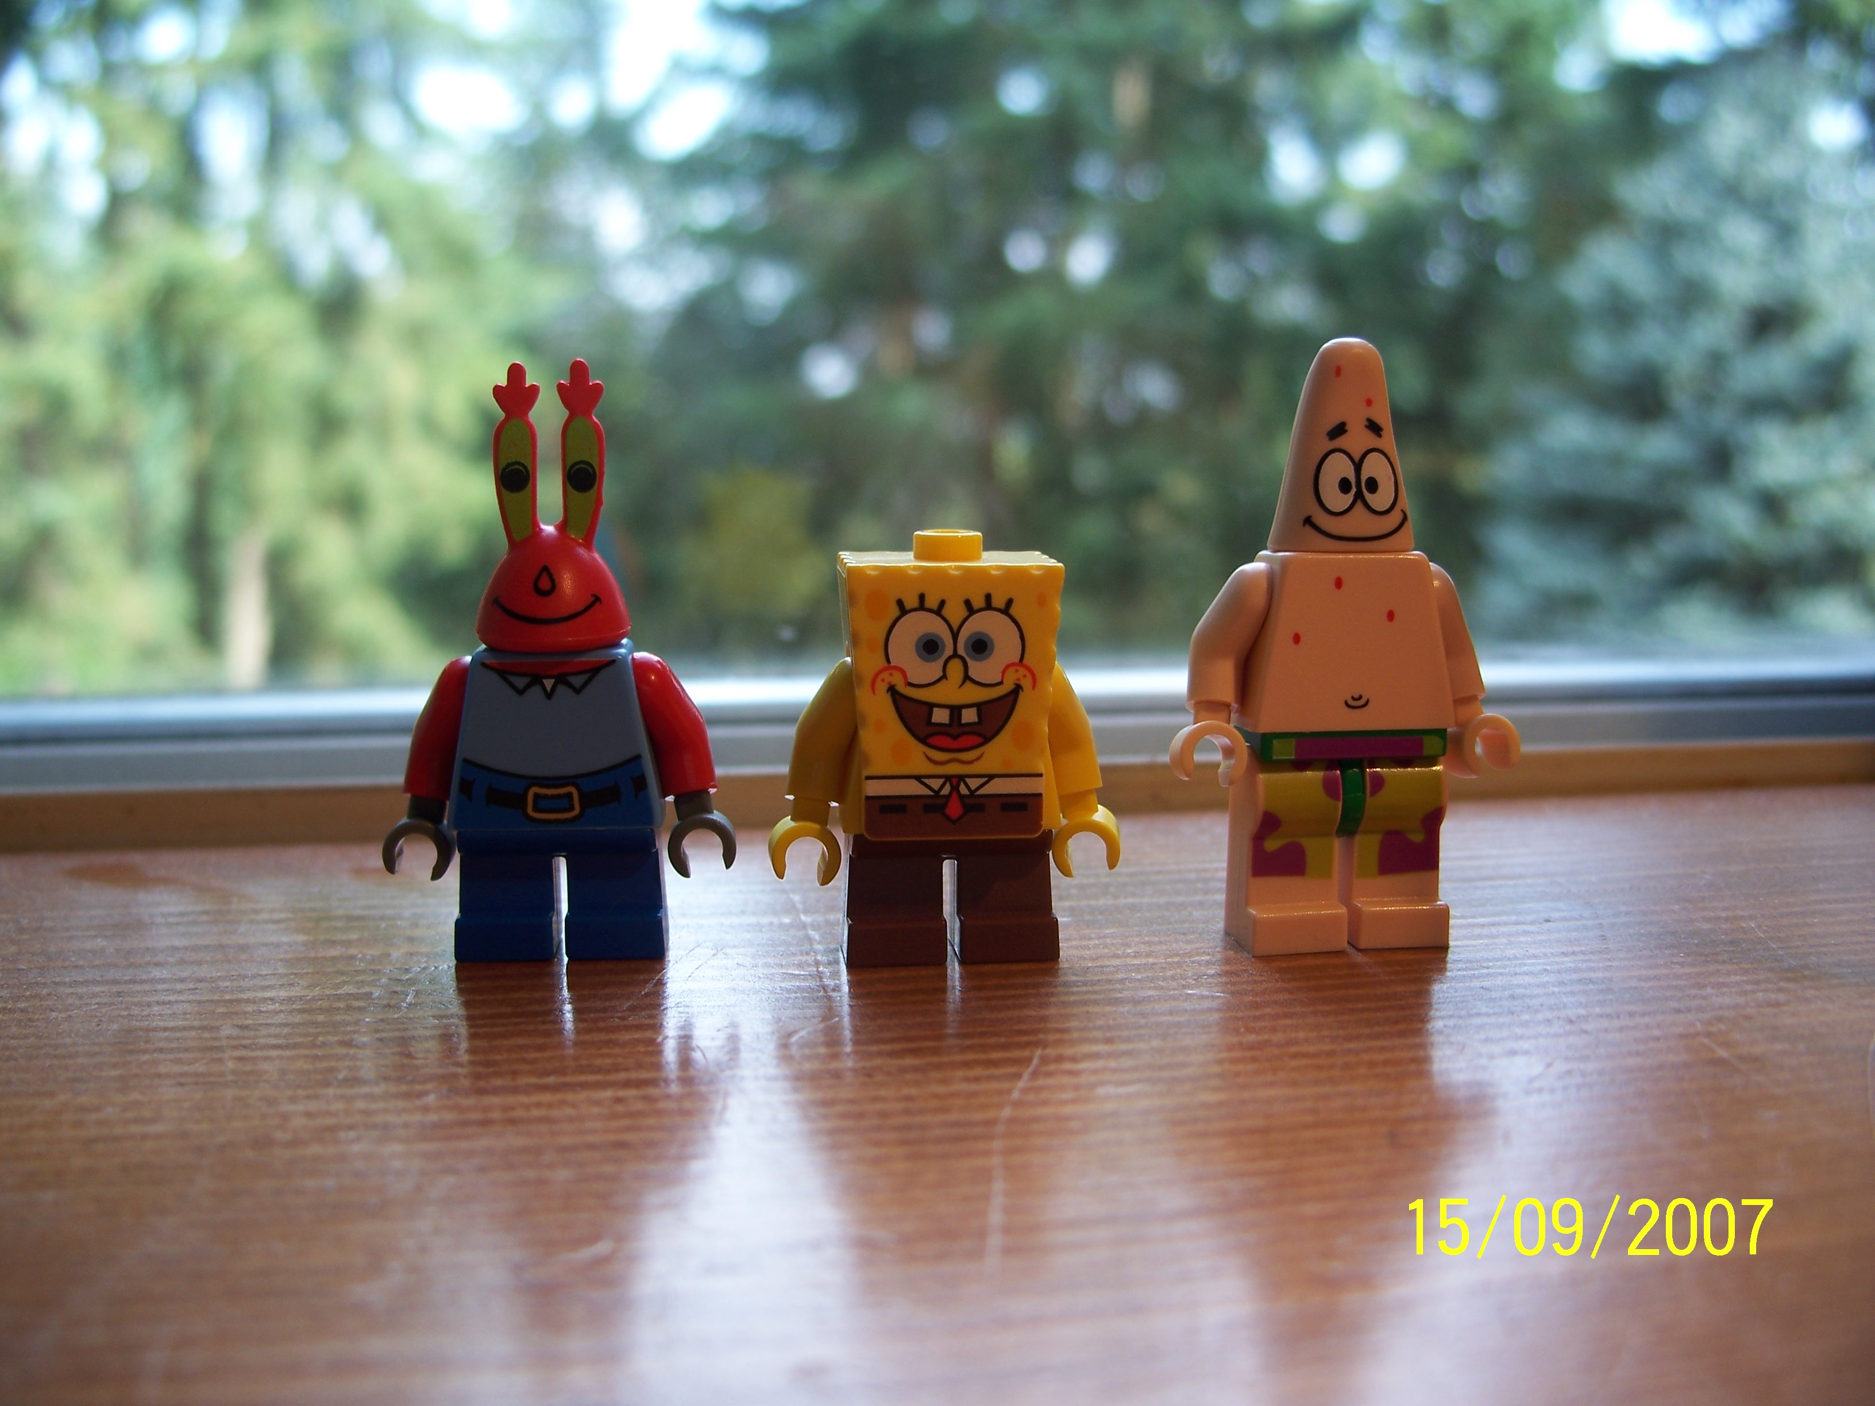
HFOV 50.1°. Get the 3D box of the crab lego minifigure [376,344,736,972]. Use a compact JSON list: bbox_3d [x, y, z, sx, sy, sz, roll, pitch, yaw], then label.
[{"bbox_3d":[-0.028,-0.003,0.149,0.026,0.043,0.011,-1,8,-4],"label":"crab lego minifigure"}]

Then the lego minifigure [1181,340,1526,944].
[{"bbox_3d":[0.031,-0.005,0.151,0.027,0.045,0.011,-2,9,-10],"label":"lego minifigure"}]

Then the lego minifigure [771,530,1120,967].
[{"bbox_3d":[0.001,0.003,0.148,0.026,0.031,0.011,-1,8,-6],"label":"lego minifigure"}]

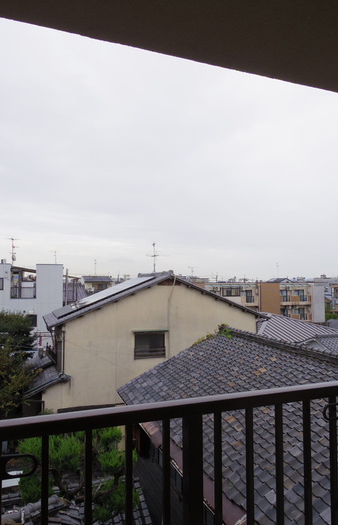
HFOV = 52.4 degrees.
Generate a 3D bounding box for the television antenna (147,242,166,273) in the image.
[{"bbox_3d":[-0.658,-0.228,17.400,1.150,1.500,1.000,1,-3,-20],"label":"television antenna"}]

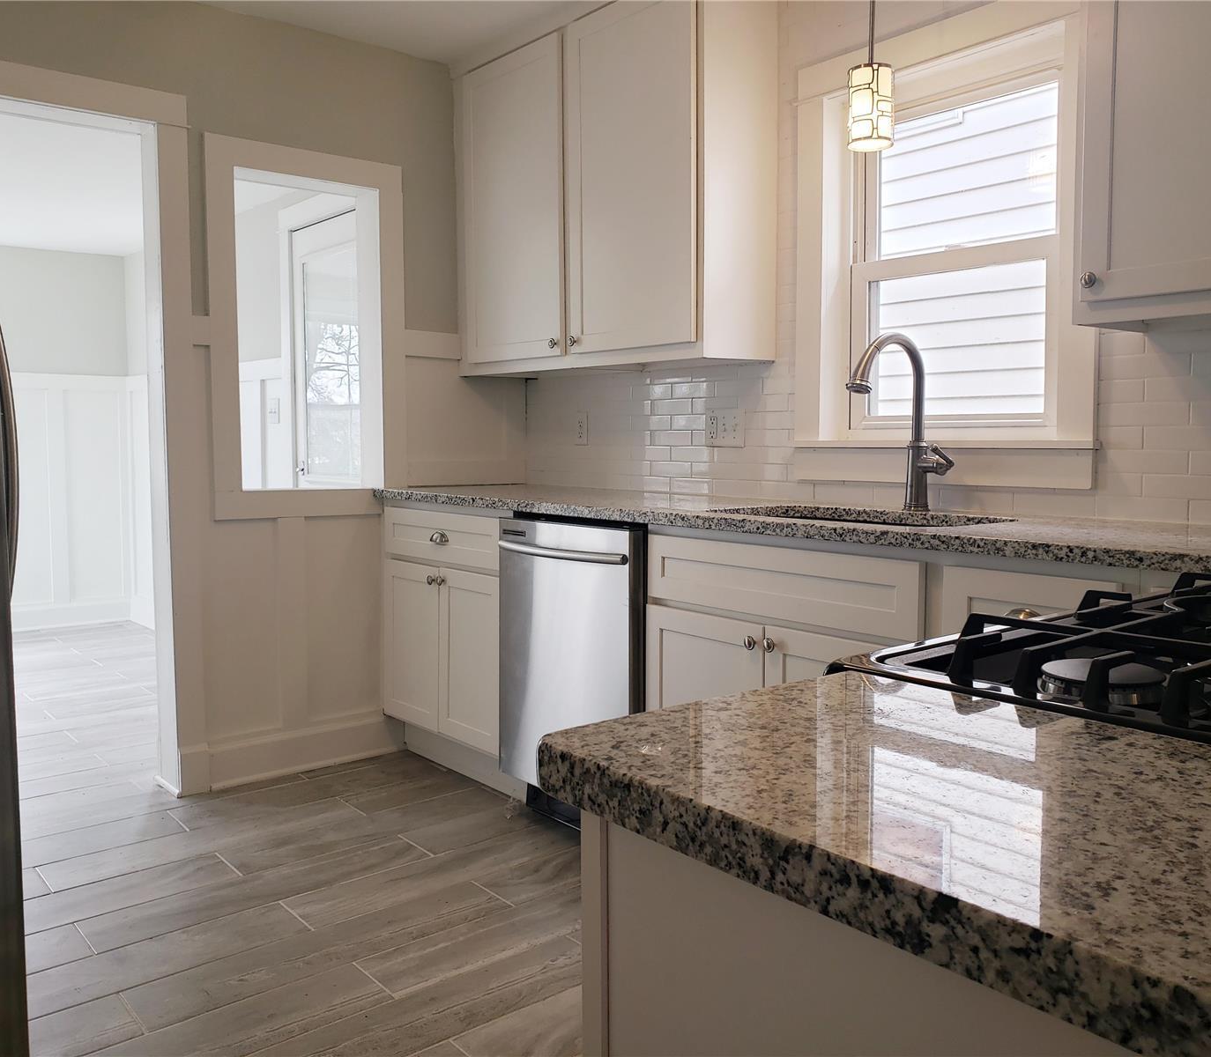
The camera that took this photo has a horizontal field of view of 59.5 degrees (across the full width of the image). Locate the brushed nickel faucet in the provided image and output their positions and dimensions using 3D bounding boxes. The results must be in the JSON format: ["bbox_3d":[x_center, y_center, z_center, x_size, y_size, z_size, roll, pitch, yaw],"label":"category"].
[{"bbox_3d":[0.711,-0.248,2.541,0.275,0.422,0.125,-4,7,-39],"label":"brushed nickel faucet"}]

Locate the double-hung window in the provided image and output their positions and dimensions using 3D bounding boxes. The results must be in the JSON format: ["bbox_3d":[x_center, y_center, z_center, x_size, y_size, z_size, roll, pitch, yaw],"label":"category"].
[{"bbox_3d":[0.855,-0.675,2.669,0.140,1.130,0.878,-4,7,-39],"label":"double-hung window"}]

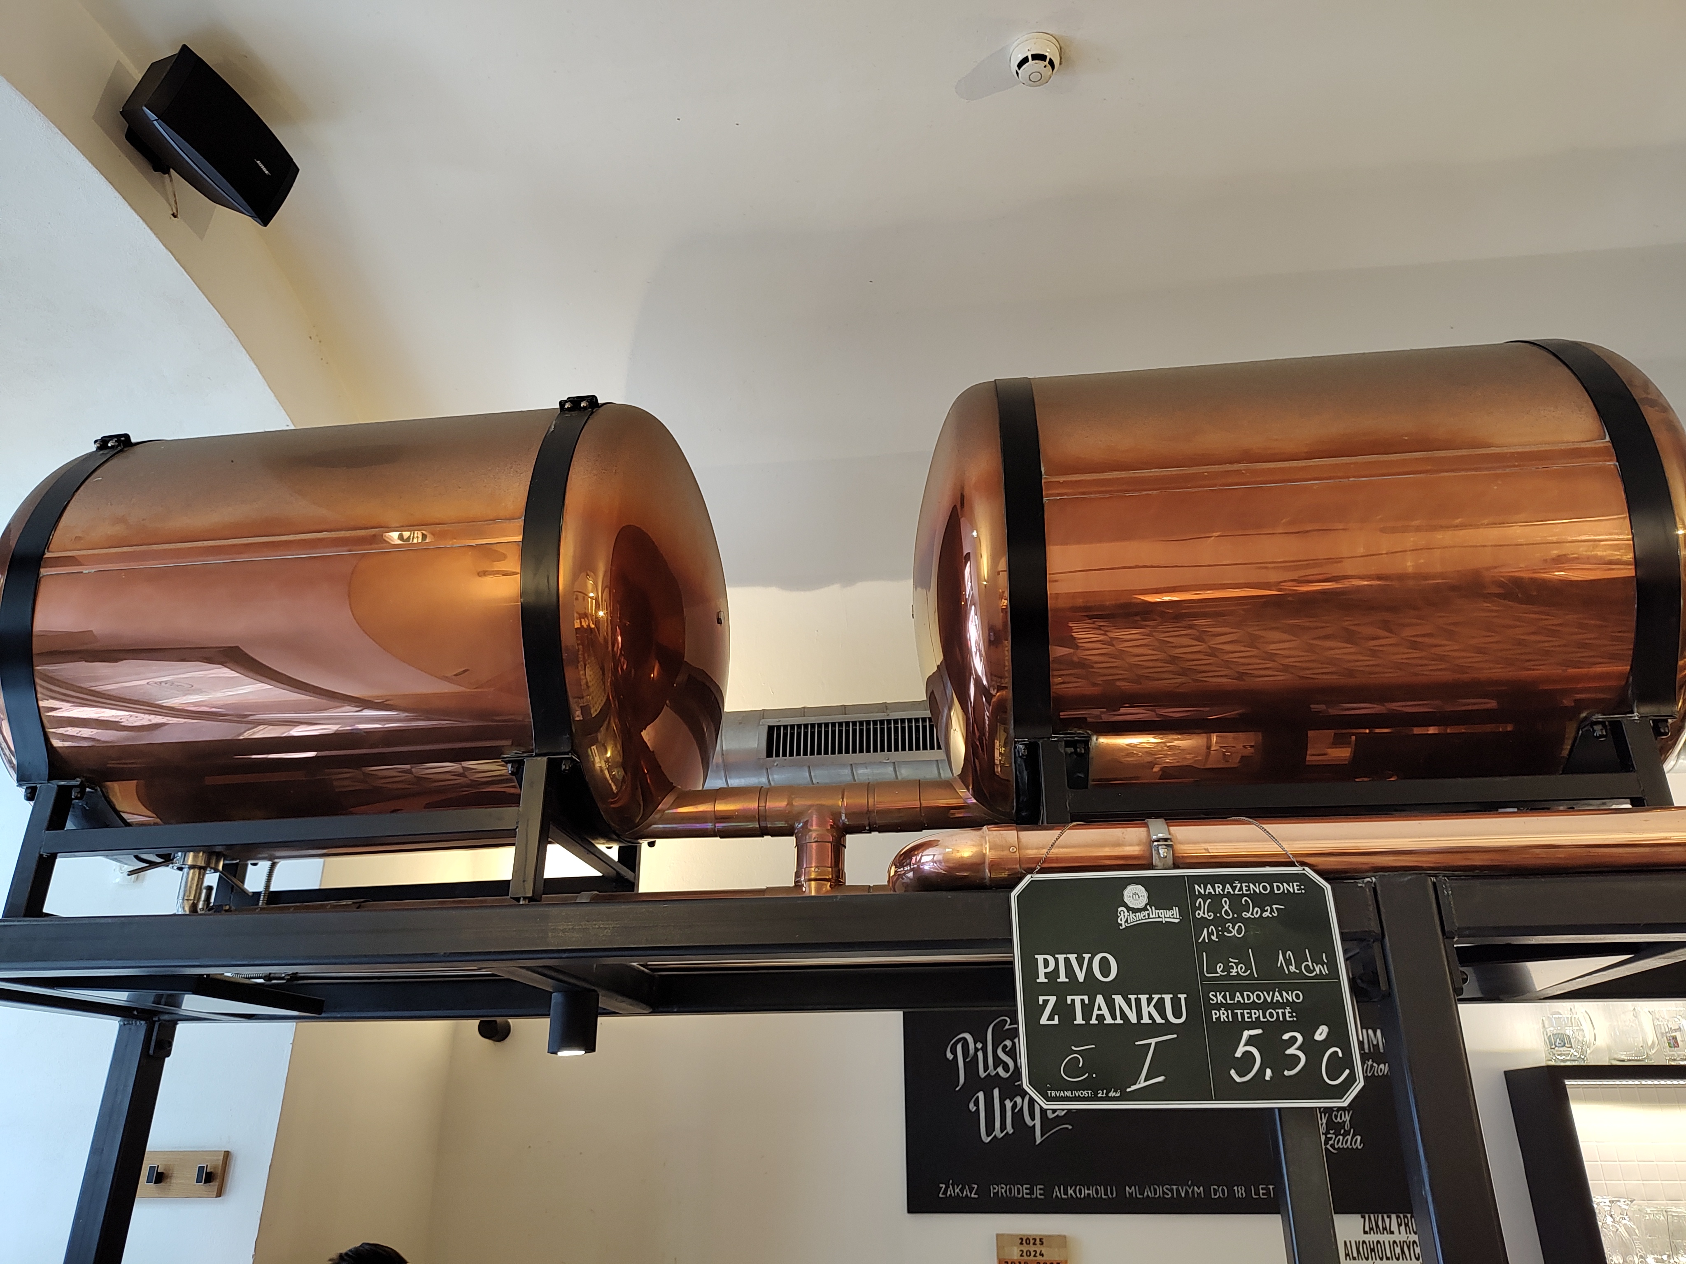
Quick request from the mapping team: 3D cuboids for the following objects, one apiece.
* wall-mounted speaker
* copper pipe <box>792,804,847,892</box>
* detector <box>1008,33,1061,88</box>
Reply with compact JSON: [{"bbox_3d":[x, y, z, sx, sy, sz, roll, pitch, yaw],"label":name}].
[{"bbox_3d":[-1.368,-1.068,2.422,0.161,0.165,0.353,16,-16,19],"label":"wall-mounted speaker"},{"bbox_3d":[-0.040,0.390,1.942,0.088,0.160,0.088,-3,-22,6],"label":"copper pipe"},{"bbox_3d":[0.414,-1.208,2.388,0.109,0.061,0.109,-3,-27,6],"label":"detector"}]

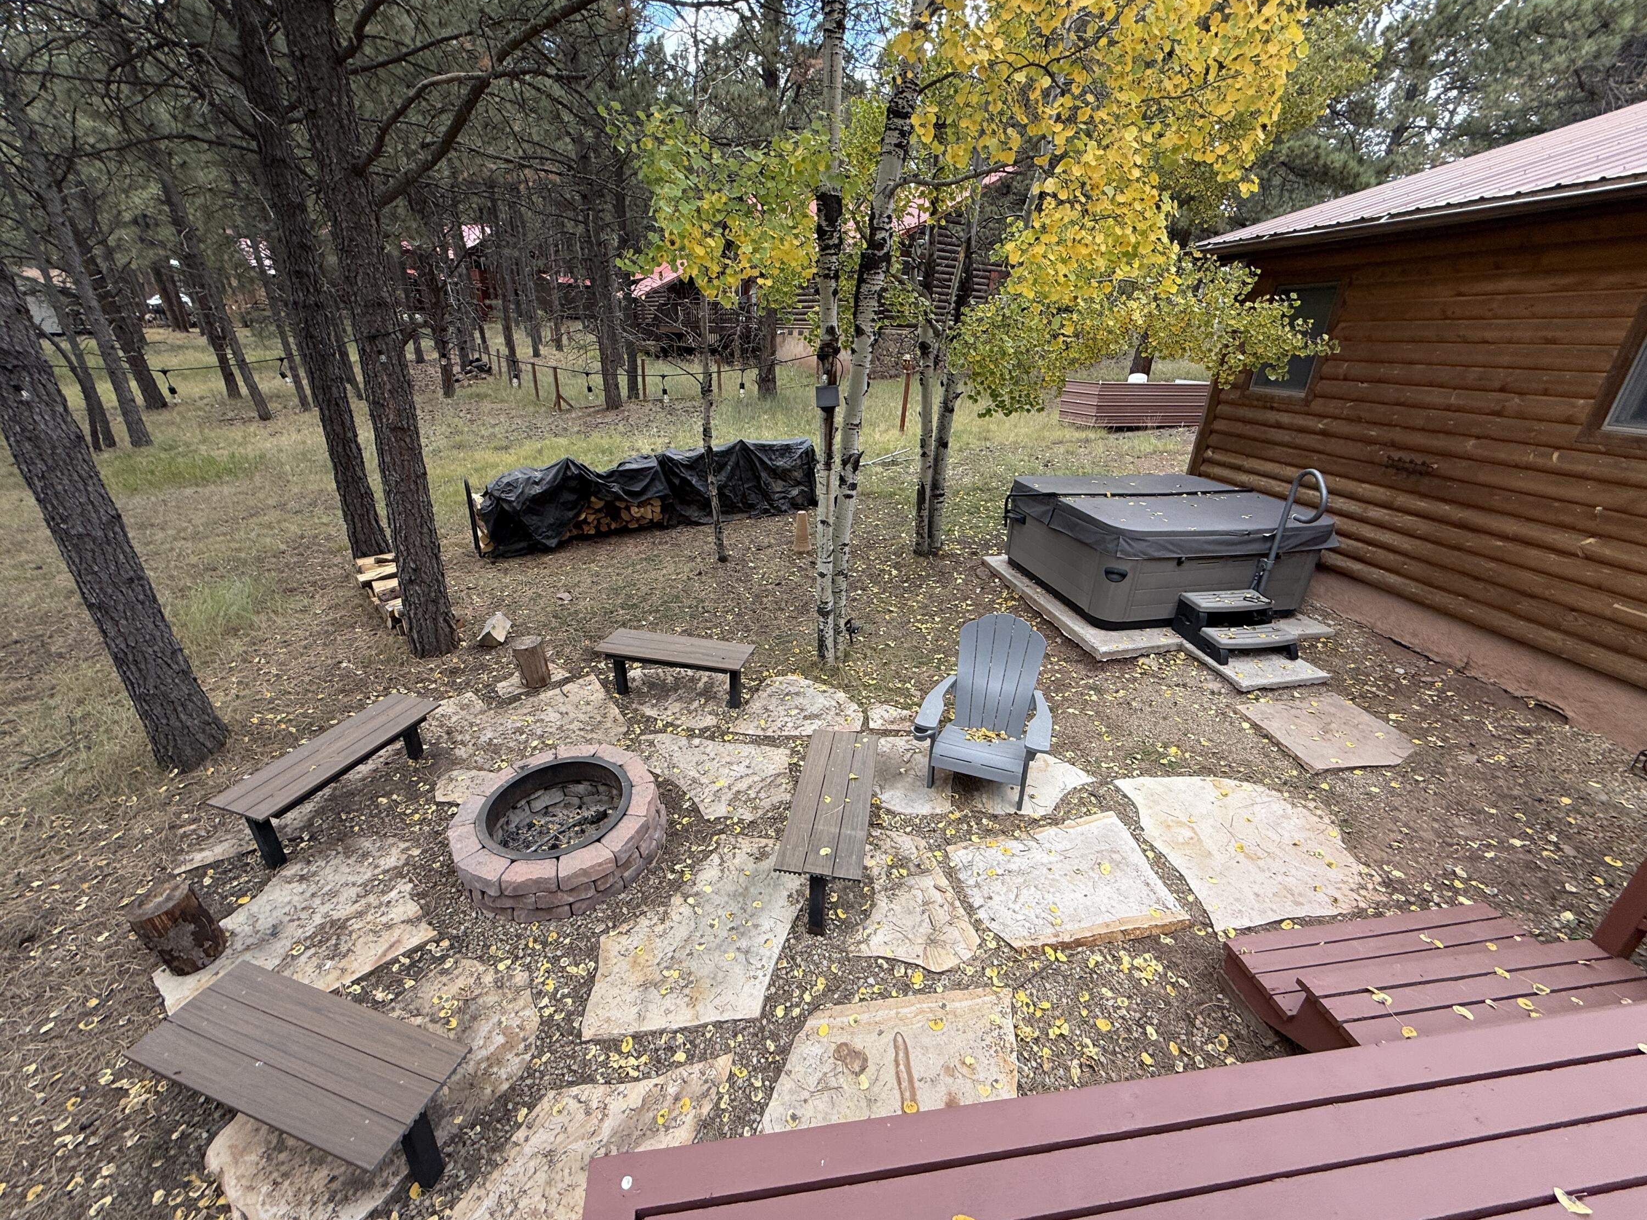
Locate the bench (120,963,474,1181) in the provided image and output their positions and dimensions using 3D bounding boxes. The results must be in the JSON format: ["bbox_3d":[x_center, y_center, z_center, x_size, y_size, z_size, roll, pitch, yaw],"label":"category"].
[{"bbox_3d":[-2.020,1.923,2.661,1.220,0.490,0.425,9,25,15],"label":"bench"}]

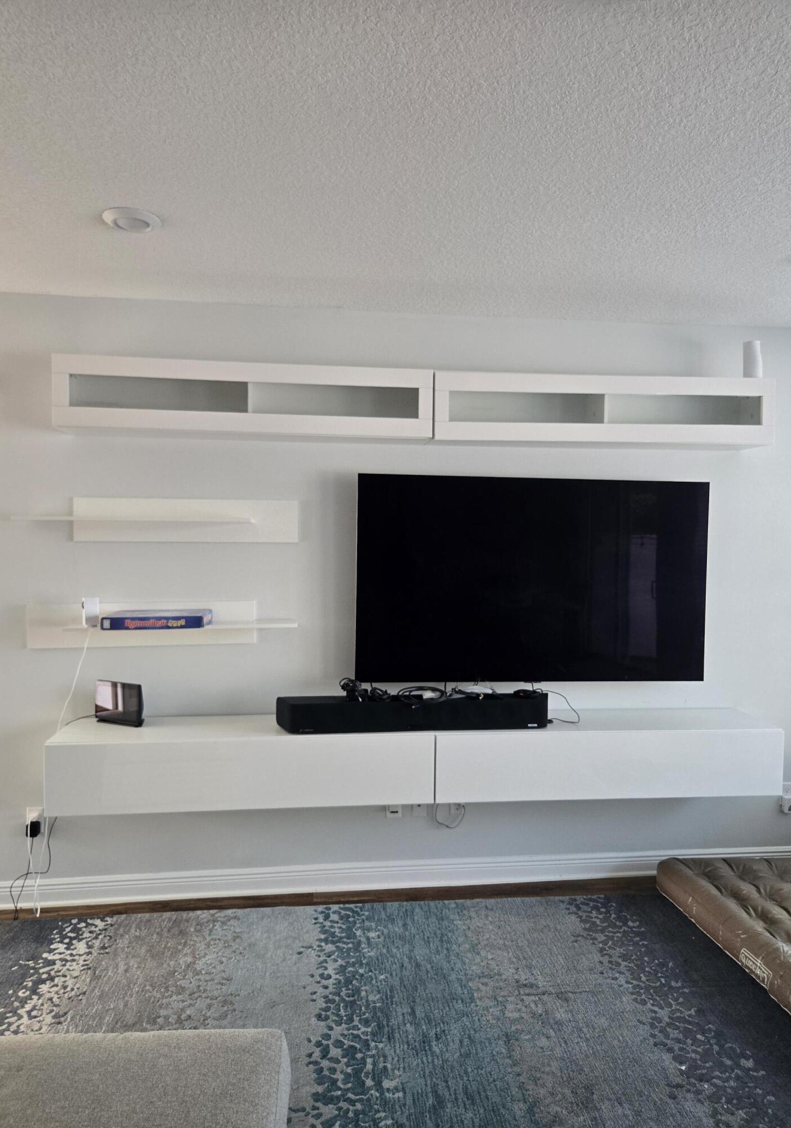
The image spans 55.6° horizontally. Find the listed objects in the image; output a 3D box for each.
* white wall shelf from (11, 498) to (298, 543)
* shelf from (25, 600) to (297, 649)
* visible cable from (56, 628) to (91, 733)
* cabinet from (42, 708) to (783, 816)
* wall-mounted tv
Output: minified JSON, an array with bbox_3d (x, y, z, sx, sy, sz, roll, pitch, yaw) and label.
[{"bbox_3d":[-1.045,-0.196,3.354,1.209,0.197,0.200,0,2,-6],"label":"white wall shelf"},{"bbox_3d":[-1.050,0.283,3.372,1.218,0.198,0.200,0,2,-6],"label":"shelf"},{"bbox_3d":[-1.419,0.515,3.313,0.161,0.474,0.120,0,2,-6],"label":"visible cable"},{"bbox_3d":[0.140,0.876,3.418,3.191,0.304,0.407,0,2,-6],"label":"cabinet"},{"bbox_3d":[0.666,0.077,3.586,1.704,0.968,0.050,0,2,-6],"label":"wall-mounted tv"}]

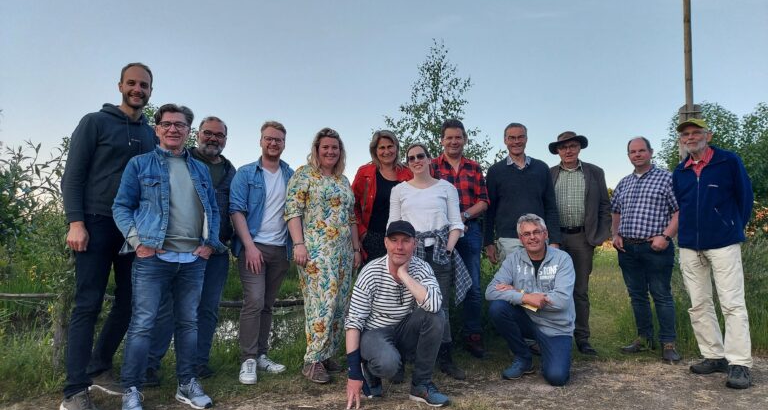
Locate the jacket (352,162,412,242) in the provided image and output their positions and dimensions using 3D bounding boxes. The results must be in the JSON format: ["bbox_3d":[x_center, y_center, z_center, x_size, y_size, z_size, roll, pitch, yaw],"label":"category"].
[{"bbox_3d":[0.018,0.018,4.033,0.480,0.620,0.300,0,-3,-8],"label":"jacket"}]

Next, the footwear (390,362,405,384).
[{"bbox_3d":[0.086,1.139,3.812,0.100,0.110,0.270,0,-3,5],"label":"footwear"}]

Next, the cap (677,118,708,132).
[{"bbox_3d":[2.109,-0.538,3.780,0.260,0.120,0.175,2,-3,-44],"label":"cap"}]

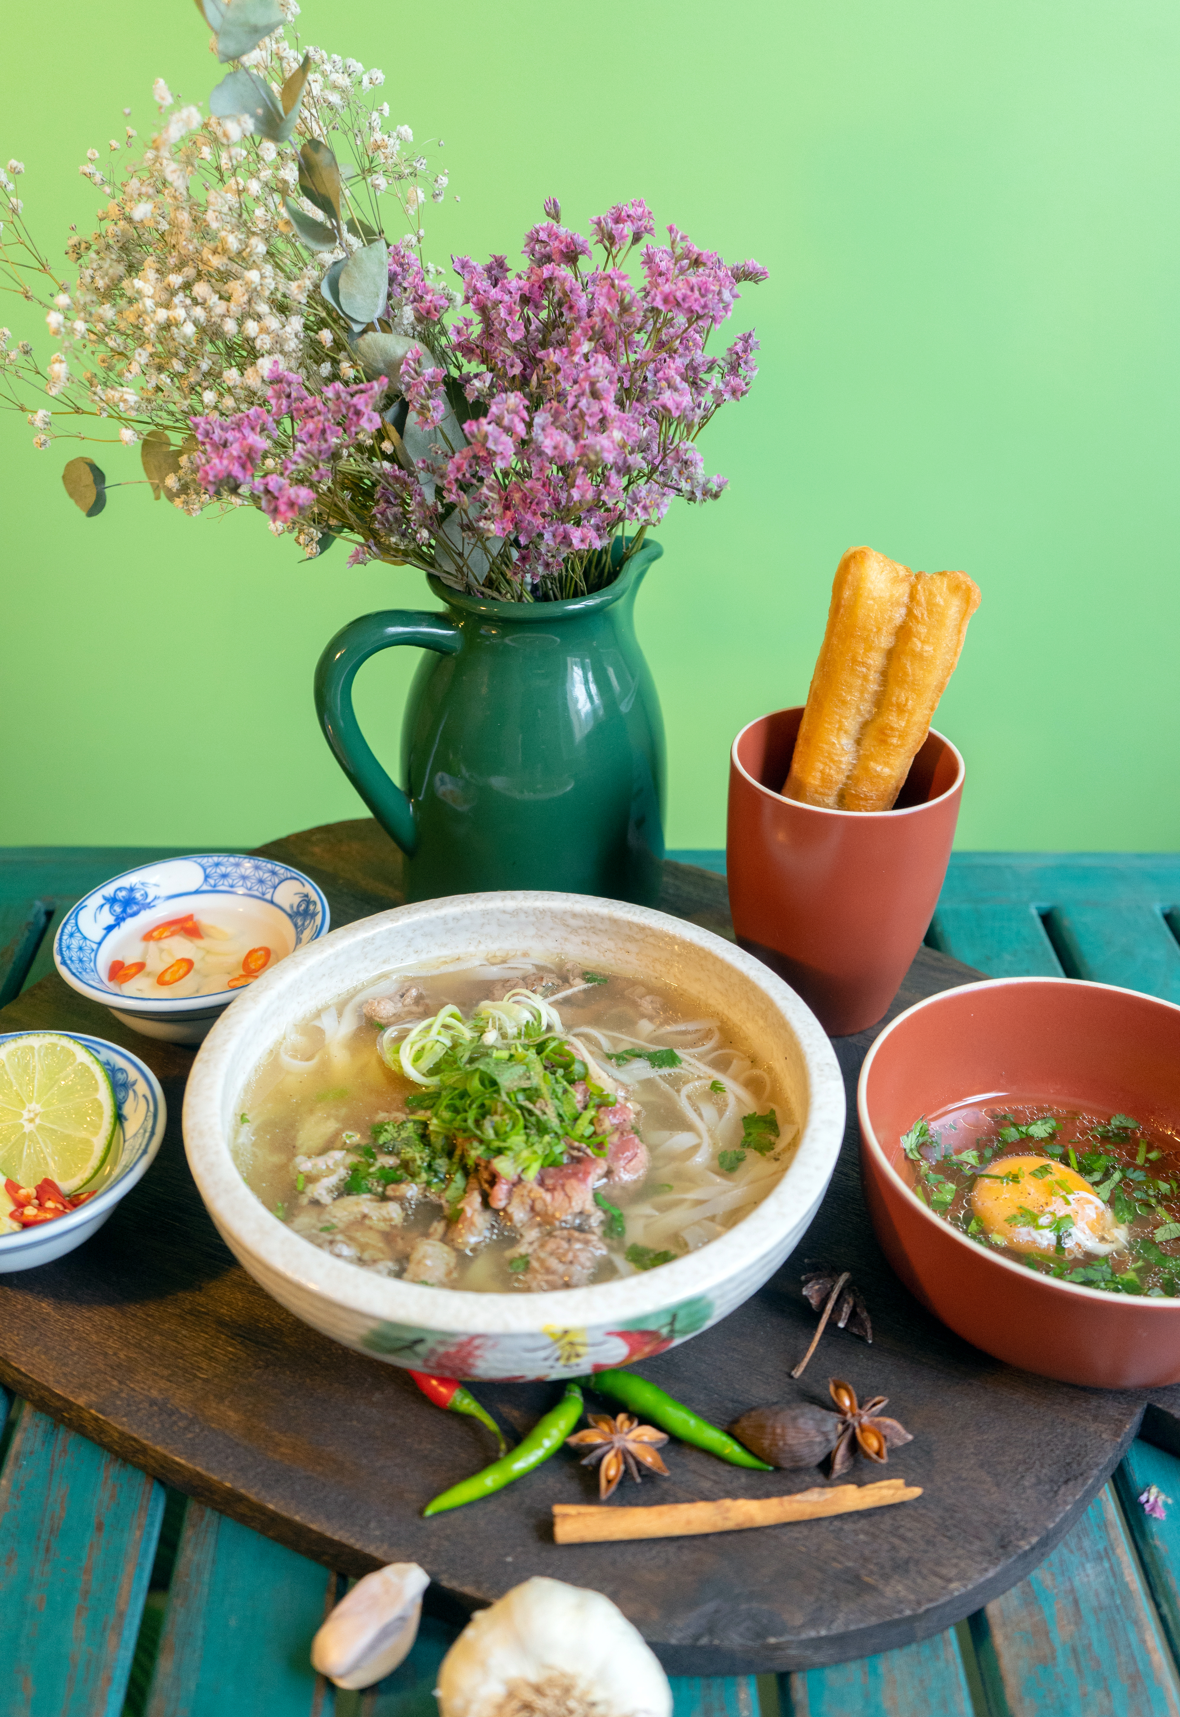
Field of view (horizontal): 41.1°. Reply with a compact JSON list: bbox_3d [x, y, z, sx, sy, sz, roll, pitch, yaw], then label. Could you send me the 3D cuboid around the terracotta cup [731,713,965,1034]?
[{"bbox_3d":[0.091,0.009,0.589,0.082,0.107,0.082,7,33,9],"label":"terracotta cup"}]

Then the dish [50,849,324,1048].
[{"bbox_3d":[-0.149,0.040,0.600,0.101,0.034,0.101,1,32,-1],"label":"dish"}]

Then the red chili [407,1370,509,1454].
[{"bbox_3d":[-0.047,0.150,0.454,0.066,0.009,0.013,27,41,35],"label":"red chili"}]

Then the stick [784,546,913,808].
[{"bbox_3d":[0.085,-0.033,0.573,0.025,0.157,0.026,8,25,-1],"label":"stick"}]

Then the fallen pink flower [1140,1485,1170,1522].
[{"bbox_3d":[0.158,0.180,0.440,0.007,0.005,0.009,-4,34,-10],"label":"fallen pink flower"}]

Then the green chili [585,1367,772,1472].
[{"bbox_3d":[0.022,0.157,0.445,0.064,0.011,0.012,16,35,21],"label":"green chili"}]

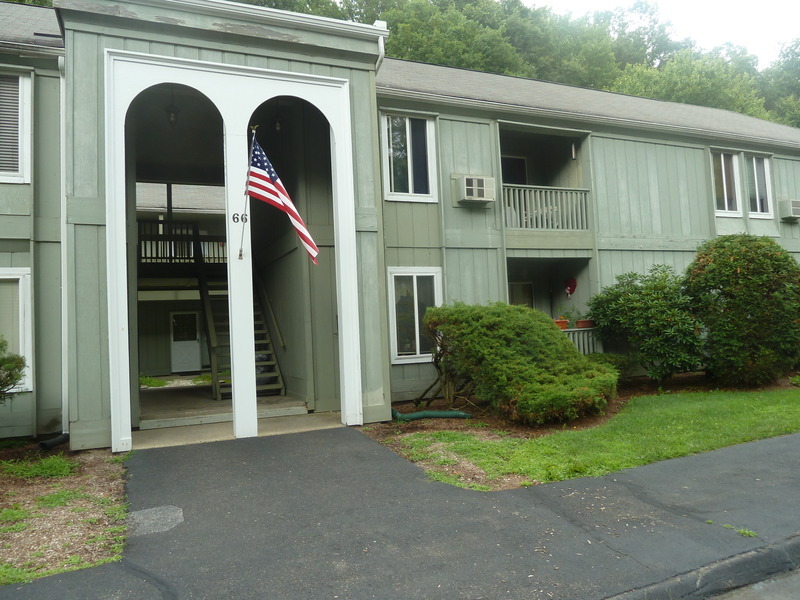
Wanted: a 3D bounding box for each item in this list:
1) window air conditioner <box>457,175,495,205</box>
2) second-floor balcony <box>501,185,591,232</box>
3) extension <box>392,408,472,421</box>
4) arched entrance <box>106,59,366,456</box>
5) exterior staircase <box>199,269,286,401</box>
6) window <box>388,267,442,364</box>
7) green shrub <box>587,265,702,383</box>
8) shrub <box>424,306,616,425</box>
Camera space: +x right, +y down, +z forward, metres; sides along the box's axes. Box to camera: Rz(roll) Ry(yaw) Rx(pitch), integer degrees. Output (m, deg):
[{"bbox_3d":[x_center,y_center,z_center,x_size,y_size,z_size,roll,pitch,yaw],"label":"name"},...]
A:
[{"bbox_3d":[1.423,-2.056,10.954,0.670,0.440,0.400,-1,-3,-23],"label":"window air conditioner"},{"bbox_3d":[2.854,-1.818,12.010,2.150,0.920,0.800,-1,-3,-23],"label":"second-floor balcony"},{"bbox_3d":[0.507,1.705,8.665,1.200,0.150,0.280,-3,-3,0],"label":"extension"},{"bbox_3d":[-2.173,-0.687,7.915,3.230,5.060,0.240,-1,-3,-23],"label":"arched entrance"},{"bbox_3d":[-3.537,0.449,12.565,1.280,3.050,3.750,-1,-3,-23],"label":"exterior staircase"},{"bbox_3d":[0.313,0.269,10.388,1.080,1.730,0.110,-1,-3,-23],"label":"window"},{"bbox_3d":[4.867,0.469,11.332,2.550,2.400,1.800,-1,-3,-23],"label":"green shrub"},{"bbox_3d":[2.008,0.886,9.438,3.000,1.820,2.350,-1,-3,-23],"label":"shrub"}]

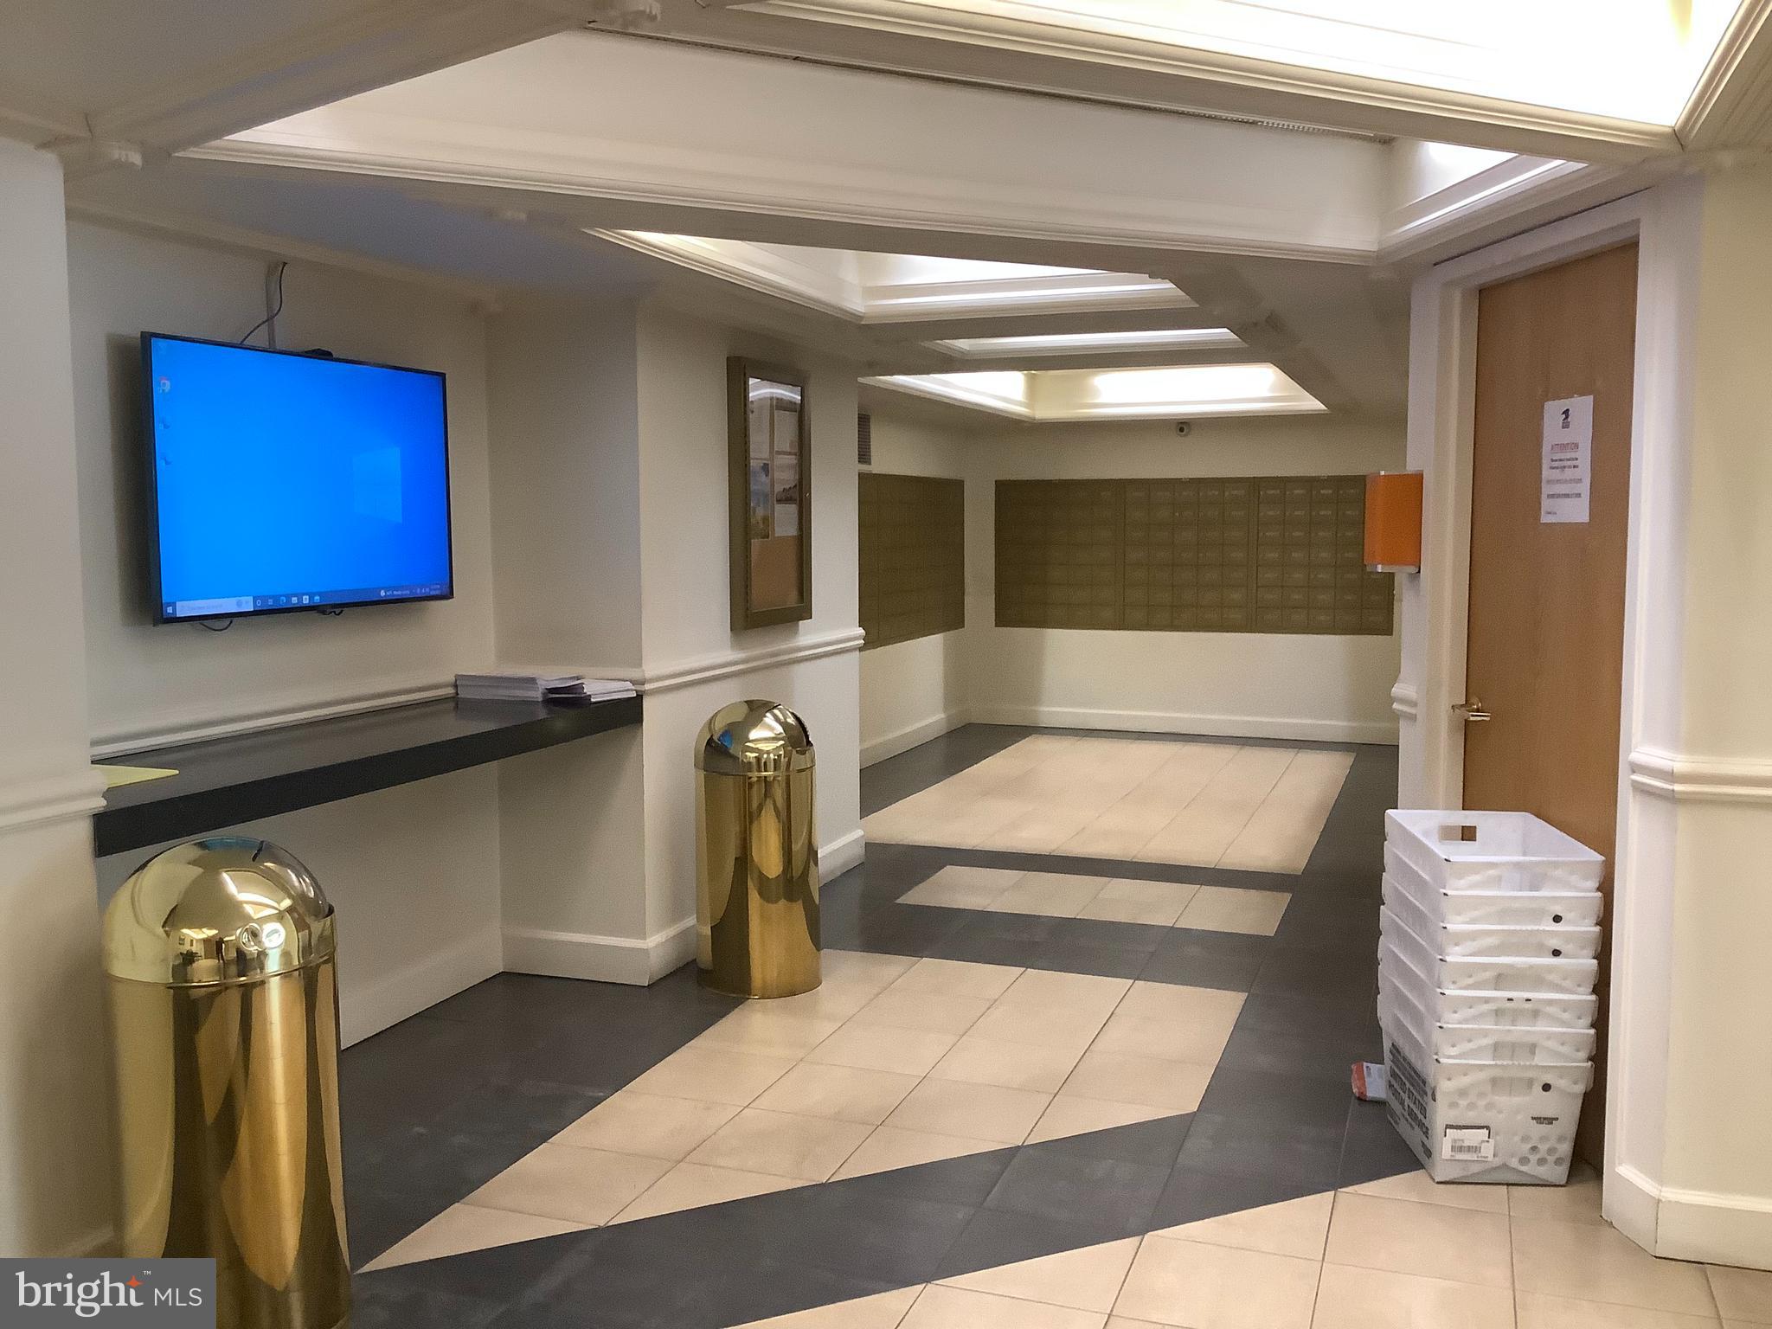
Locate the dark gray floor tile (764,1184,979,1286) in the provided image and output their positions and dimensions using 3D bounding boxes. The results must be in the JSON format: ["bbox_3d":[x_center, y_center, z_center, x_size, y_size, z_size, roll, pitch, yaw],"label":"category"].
[{"bbox_3d":[-0.026,1.146,3.199,0.340,0.010,0.342,2,6,20],"label":"dark gray floor tile"}]

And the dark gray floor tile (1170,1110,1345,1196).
[{"bbox_3d":[0.880,1.137,3.709,0.355,0.010,0.354,2,6,20],"label":"dark gray floor tile"}]

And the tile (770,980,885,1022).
[{"bbox_3d":[-0.216,1.025,4.824,0.350,0.010,0.350,2,6,20],"label":"tile"}]

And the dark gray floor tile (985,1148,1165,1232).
[{"bbox_3d":[0.427,1.155,3.496,0.355,0.010,0.354,2,6,20],"label":"dark gray floor tile"}]

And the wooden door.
[{"bbox_3d":[1.588,0.101,3.692,0.045,2.030,0.900,-1,5,-7],"label":"wooden door"}]

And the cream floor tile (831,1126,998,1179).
[{"bbox_3d":[0.089,1.136,3.597,0.350,0.010,0.350,2,6,20],"label":"cream floor tile"}]

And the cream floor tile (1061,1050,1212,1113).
[{"bbox_3d":[0.647,1.066,4.054,0.340,0.010,0.342,2,6,20],"label":"cream floor tile"}]

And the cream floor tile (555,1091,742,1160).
[{"bbox_3d":[-0.562,1.099,3.779,0.343,0.010,0.342,2,6,20],"label":"cream floor tile"}]

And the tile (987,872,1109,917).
[{"bbox_3d":[0.646,0.903,6.210,0.355,0.010,0.675,2,6,20],"label":"tile"}]

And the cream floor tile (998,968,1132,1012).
[{"bbox_3d":[0.554,0.995,4.817,0.340,0.010,0.342,2,6,20],"label":"cream floor tile"}]

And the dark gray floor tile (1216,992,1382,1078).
[{"bbox_3d":[1.184,1.061,4.536,0.369,0.010,0.707,2,6,20],"label":"dark gray floor tile"}]

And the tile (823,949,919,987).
[{"bbox_3d":[-0.097,0.995,5.154,0.350,0.010,0.350,2,6,20],"label":"tile"}]

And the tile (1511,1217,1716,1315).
[{"bbox_3d":[1.395,1.165,3.067,0.343,0.010,0.342,2,6,20],"label":"tile"}]

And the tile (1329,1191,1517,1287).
[{"bbox_3d":[1.096,1.180,3.259,0.355,0.010,0.354,2,6,20],"label":"tile"}]

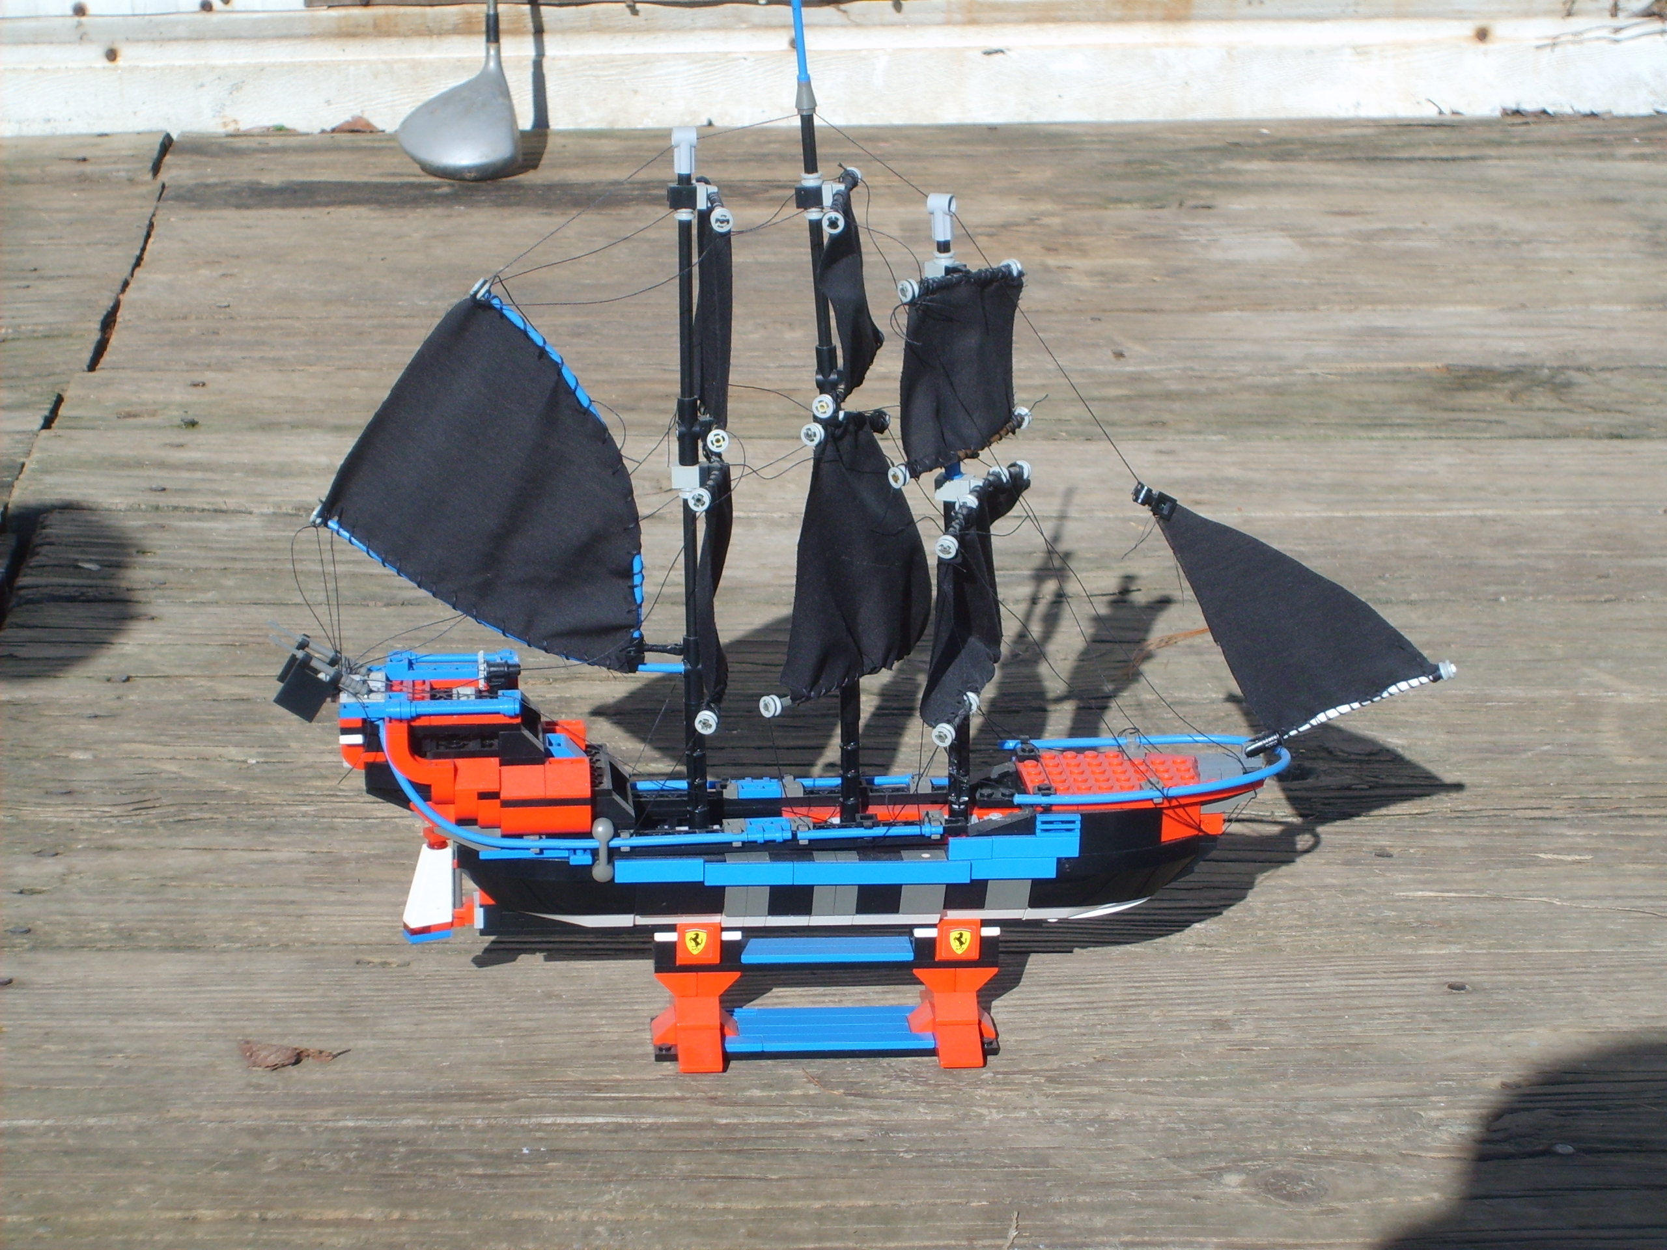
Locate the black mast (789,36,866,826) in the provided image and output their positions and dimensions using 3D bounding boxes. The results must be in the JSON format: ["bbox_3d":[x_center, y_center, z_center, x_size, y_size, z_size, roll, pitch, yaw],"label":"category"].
[{"bbox_3d":[-0.003,-0.066,1.388,0.011,0.297,0.011,-5,19,-4],"label":"black mast"}]

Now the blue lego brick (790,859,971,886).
[{"bbox_3d":[0.018,0.089,1.411,0.064,0.009,0.007,-1,10,-3],"label":"blue lego brick"}]

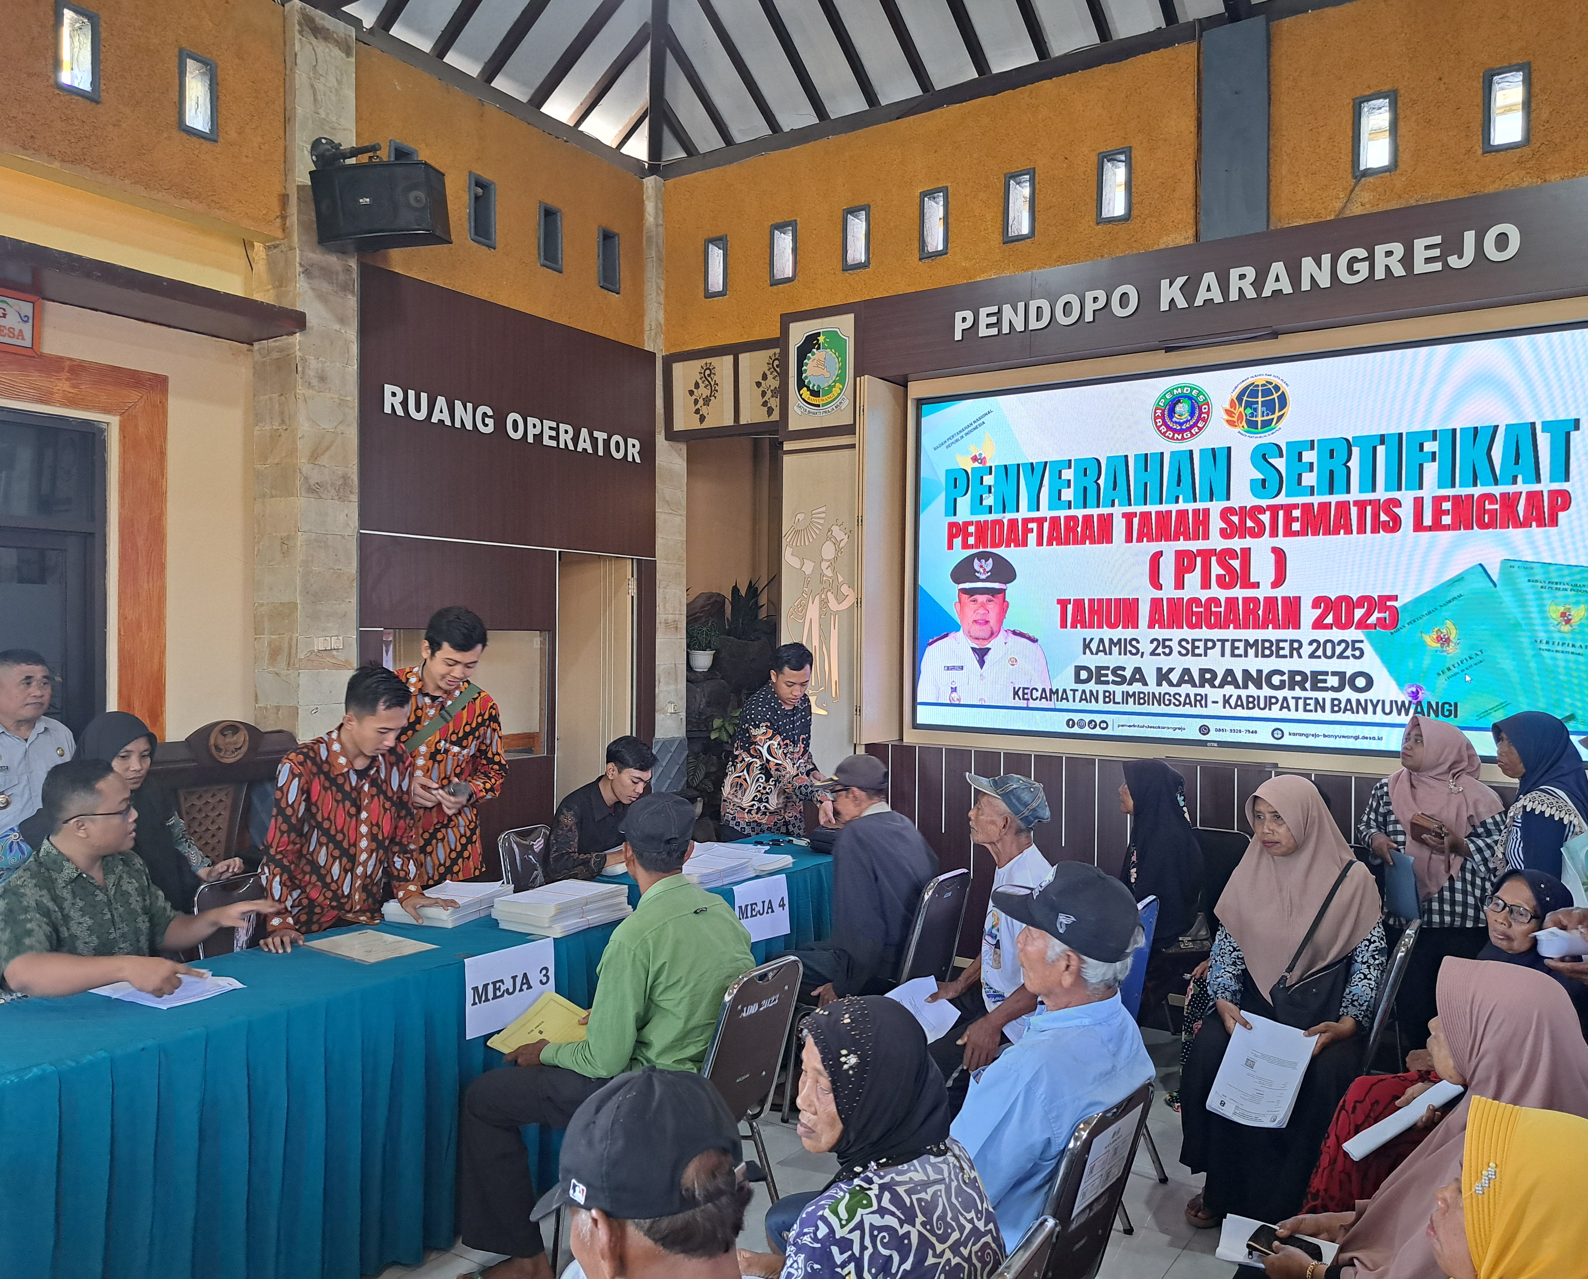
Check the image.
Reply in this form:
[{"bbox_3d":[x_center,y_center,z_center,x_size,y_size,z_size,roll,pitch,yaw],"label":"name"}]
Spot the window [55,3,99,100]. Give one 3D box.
[{"bbox_3d":[-2.608,-2.127,4.293,0.100,0.330,0.155,1,1,33],"label":"window"}]

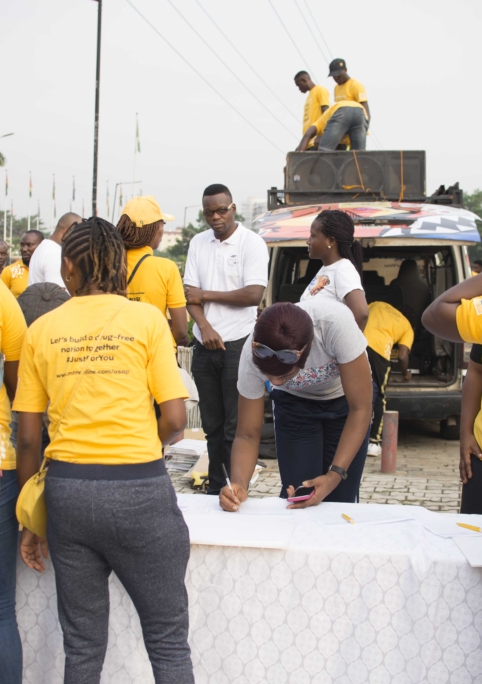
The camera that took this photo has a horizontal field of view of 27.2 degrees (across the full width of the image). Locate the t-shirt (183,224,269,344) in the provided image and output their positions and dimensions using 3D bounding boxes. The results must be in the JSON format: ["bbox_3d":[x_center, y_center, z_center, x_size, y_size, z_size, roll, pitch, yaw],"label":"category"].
[{"bbox_3d":[-0.069,-0.274,4.750,0.430,0.580,0.300,2,4,12],"label":"t-shirt"}]

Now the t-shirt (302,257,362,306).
[{"bbox_3d":[0.395,-0.080,4.300,0.290,0.590,0.430,0,3,-27],"label":"t-shirt"}]

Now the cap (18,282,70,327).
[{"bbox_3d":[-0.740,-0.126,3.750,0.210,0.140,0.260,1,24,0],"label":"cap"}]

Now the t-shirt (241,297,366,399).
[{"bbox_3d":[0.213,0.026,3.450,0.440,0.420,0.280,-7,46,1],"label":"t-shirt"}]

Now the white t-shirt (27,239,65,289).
[{"bbox_3d":[-1.004,-0.211,5.450,0.310,0.720,0.480,0,3,-24],"label":"white t-shirt"}]

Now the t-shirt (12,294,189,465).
[{"bbox_3d":[-0.388,0.104,2.750,0.490,0.490,0.280,1,4,-6],"label":"t-shirt"}]

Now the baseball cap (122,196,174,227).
[{"bbox_3d":[-0.394,-0.550,4.200,0.260,0.140,0.180,-2,5,-35],"label":"baseball cap"}]

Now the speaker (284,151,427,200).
[{"bbox_3d":[1.031,-1.466,9.080,1.230,0.460,0.480,1,3,0],"label":"speaker"}]

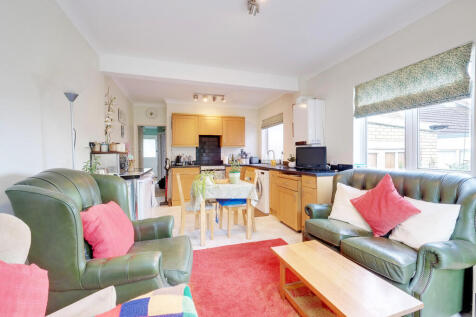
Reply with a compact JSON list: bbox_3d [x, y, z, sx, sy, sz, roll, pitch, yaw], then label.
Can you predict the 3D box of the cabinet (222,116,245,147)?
[{"bbox_3d":[-0.109,-0.679,5.060,0.597,0.747,0.040,-1,2,-18],"label":"cabinet"}]

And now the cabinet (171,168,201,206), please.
[{"bbox_3d":[-1.224,0.609,4.711,0.620,0.885,0.580,-1,2,-18],"label":"cabinet"}]

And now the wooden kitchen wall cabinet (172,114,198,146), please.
[{"bbox_3d":[-1.250,-0.674,4.772,0.600,0.750,0.050,-1,1,-18],"label":"wooden kitchen wall cabinet"}]

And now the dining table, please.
[{"bbox_3d":[-0.227,0.713,2.850,0.770,0.760,0.750,-1,2,-18],"label":"dining table"}]

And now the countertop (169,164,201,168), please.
[{"bbox_3d":[-1.310,0.179,4.829,0.720,0.040,0.610,-1,1,-18],"label":"countertop"}]

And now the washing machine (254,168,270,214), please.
[{"bbox_3d":[0.695,0.634,4.168,0.570,0.840,0.600,-1,1,-18],"label":"washing machine"}]

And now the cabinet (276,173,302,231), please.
[{"bbox_3d":[1.067,0.631,3.212,0.580,0.885,0.650,-1,2,-18],"label":"cabinet"}]

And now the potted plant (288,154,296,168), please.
[{"bbox_3d":[1.058,0.042,3.849,0.145,0.260,0.145,-1,2,-18],"label":"potted plant"}]

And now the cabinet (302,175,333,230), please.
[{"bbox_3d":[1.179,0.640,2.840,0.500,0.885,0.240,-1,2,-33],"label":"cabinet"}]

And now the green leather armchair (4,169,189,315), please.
[{"bbox_3d":[-0.804,0.588,1.371,0.900,1.060,0.830,-1,1,-12],"label":"green leather armchair"}]

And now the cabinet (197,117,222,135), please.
[{"bbox_3d":[-0.691,-0.839,5.035,0.600,0.475,0.025,-1,1,-18],"label":"cabinet"}]

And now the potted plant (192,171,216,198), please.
[{"bbox_3d":[-0.446,0.333,2.552,0.265,0.335,0.250,-1,1,-18],"label":"potted plant"}]

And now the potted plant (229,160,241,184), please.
[{"bbox_3d":[-0.055,0.184,2.751,0.150,0.320,0.150,-1,1,-18],"label":"potted plant"}]

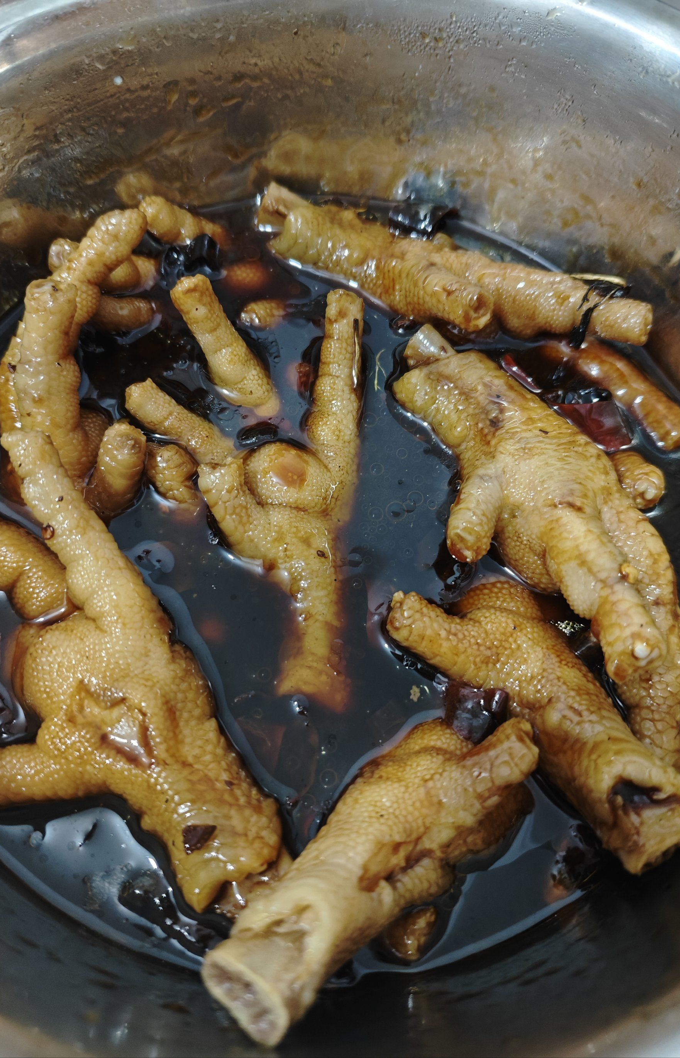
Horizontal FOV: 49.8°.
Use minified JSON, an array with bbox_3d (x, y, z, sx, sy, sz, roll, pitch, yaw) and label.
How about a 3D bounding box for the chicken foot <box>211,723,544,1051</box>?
[{"bbox_3d":[0.006,0.066,0.146,0.075,0.040,0.035,-32,71,-34],"label":"chicken foot"}]

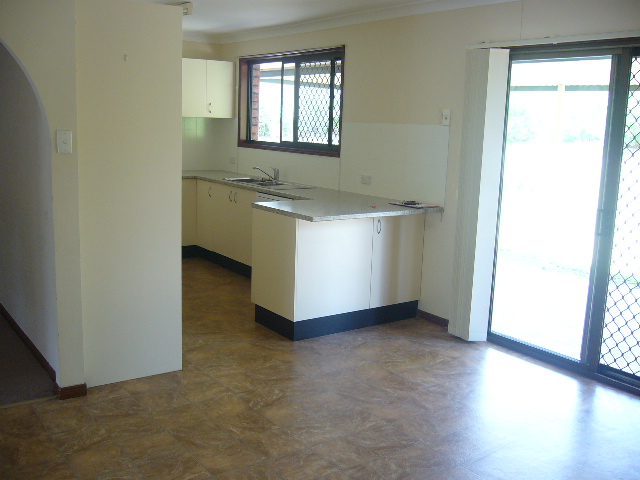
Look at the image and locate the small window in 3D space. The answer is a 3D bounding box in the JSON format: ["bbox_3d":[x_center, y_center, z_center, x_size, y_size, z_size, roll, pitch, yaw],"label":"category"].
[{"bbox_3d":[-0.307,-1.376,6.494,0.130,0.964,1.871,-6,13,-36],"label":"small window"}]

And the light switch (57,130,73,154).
[{"bbox_3d":[-1.295,-0.499,3.286,0.072,0.115,0.014,-6,13,-36],"label":"light switch"}]

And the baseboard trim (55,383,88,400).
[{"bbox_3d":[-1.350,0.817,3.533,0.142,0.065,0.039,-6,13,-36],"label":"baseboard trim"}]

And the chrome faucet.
[{"bbox_3d":[-0.516,-0.620,6.227,0.280,0.160,0.060,-6,13,-36],"label":"chrome faucet"}]

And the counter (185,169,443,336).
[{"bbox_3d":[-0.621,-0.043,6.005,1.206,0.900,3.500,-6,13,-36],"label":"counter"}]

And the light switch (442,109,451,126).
[{"bbox_3d":[0.923,-0.901,4.752,0.014,0.115,0.072,-6,13,-36],"label":"light switch"}]

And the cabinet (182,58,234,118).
[{"bbox_3d":[-1.345,-1.677,7.184,0.720,0.615,0.300,-6,13,-36],"label":"cabinet"}]

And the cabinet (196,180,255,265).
[{"bbox_3d":[-0.726,-0.220,6.629,0.598,0.725,1.210,-6,13,-36],"label":"cabinet"}]

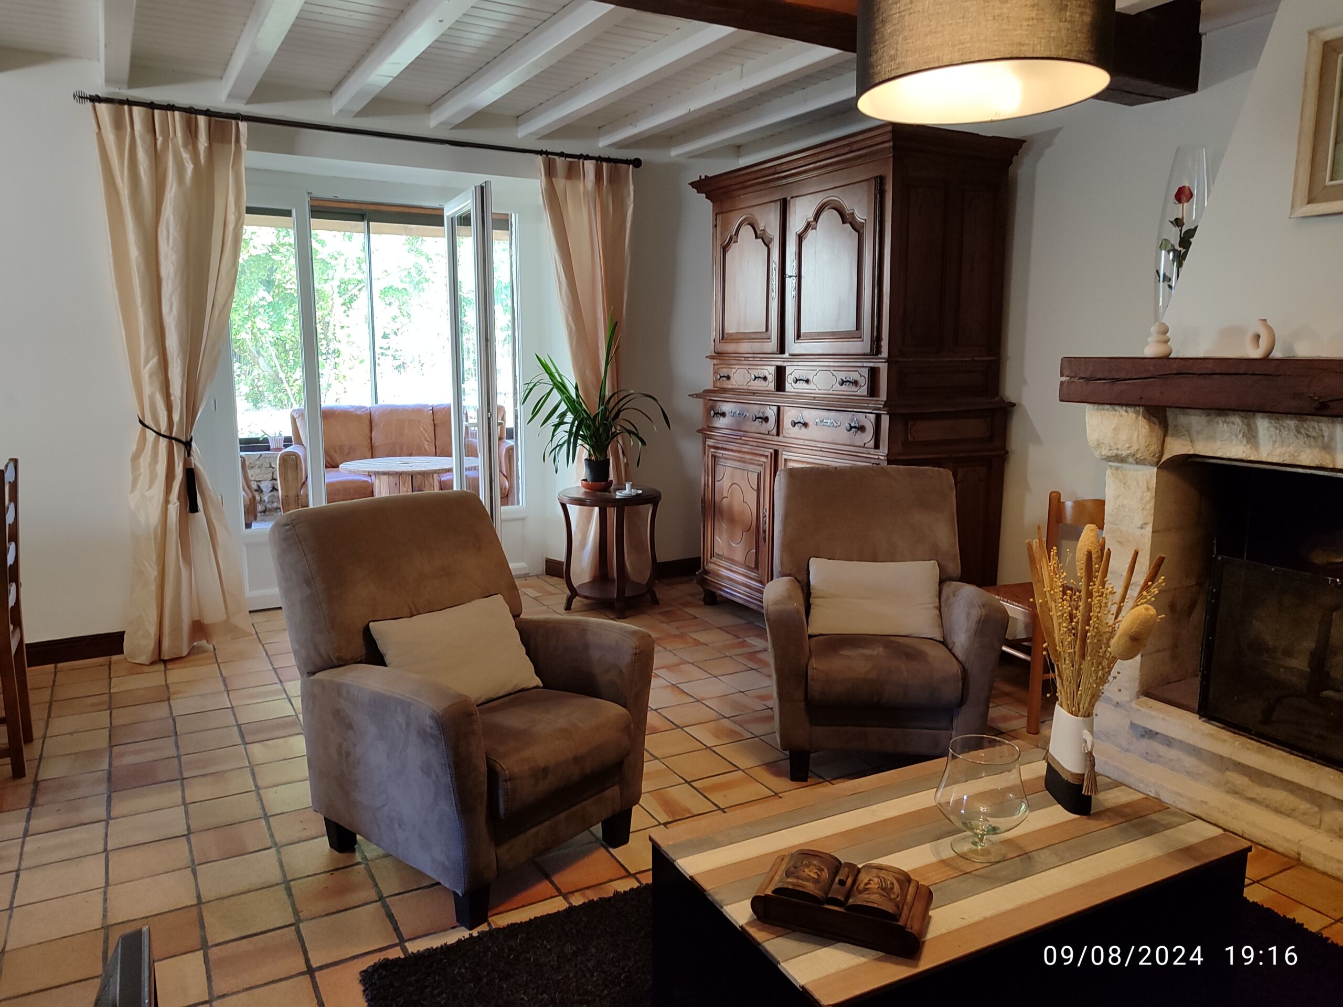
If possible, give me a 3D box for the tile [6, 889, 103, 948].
[{"bbox_3d":[-1.565,1.066,2.479,0.200,0.015,0.200,-5,11,-29],"label":"tile"}]

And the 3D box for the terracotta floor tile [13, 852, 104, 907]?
[{"bbox_3d":[-1.614,1.004,2.570,0.198,0.015,0.198,-5,10,-29],"label":"terracotta floor tile"}]

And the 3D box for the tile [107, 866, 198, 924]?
[{"bbox_3d":[-1.349,1.029,2.527,0.200,0.018,0.200,-5,11,-29],"label":"tile"}]

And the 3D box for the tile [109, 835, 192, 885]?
[{"bbox_3d":[-1.419,0.978,2.646,0.196,0.014,0.196,-5,10,-29],"label":"tile"}]

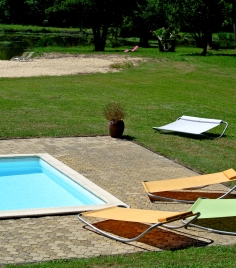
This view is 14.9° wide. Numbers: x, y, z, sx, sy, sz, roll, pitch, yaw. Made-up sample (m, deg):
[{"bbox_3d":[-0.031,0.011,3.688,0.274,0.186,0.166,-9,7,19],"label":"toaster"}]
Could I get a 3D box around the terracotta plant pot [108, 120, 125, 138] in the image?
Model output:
[{"bbox_3d":[-0.025,-0.136,25.363,0.434,0.459,0.434,2,10,0],"label":"terracotta plant pot"}]

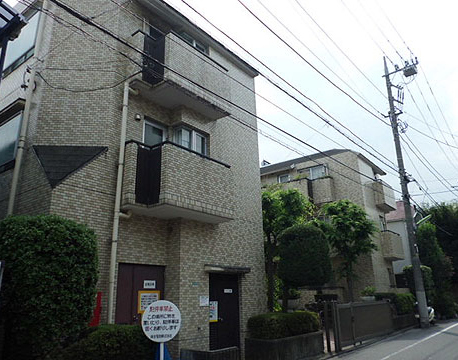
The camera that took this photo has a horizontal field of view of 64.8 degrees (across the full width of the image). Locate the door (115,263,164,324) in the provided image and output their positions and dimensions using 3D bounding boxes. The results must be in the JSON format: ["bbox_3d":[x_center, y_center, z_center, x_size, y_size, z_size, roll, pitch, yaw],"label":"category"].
[{"bbox_3d":[-1.724,2.715,7.018,0.070,2.050,1.152,-15,-22,36],"label":"door"}]

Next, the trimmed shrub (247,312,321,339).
[{"bbox_3d":[1.389,3.683,9.260,0.850,0.550,2.600,-15,-22,36],"label":"trimmed shrub"}]

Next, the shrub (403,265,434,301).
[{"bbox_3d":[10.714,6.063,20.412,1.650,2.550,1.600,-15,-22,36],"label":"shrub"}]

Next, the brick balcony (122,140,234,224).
[{"bbox_3d":[-1.156,0.125,7.895,1.143,1.300,2.551,-16,-23,37],"label":"brick balcony"}]

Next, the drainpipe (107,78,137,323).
[{"bbox_3d":[-1.997,0.642,6.789,0.172,5.782,0.311,-15,-22,36],"label":"drainpipe"}]

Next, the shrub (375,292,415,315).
[{"bbox_3d":[7.754,5.774,16.753,0.900,0.900,2.900,-15,-22,36],"label":"shrub"}]

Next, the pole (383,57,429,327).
[{"bbox_3d":[9.331,-0.327,17.898,2.350,14.260,0.750,-15,-22,36],"label":"pole"}]

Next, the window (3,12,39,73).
[{"bbox_3d":[-5.094,-3.282,8.825,1.759,1.339,0.120,-15,-22,36],"label":"window"}]

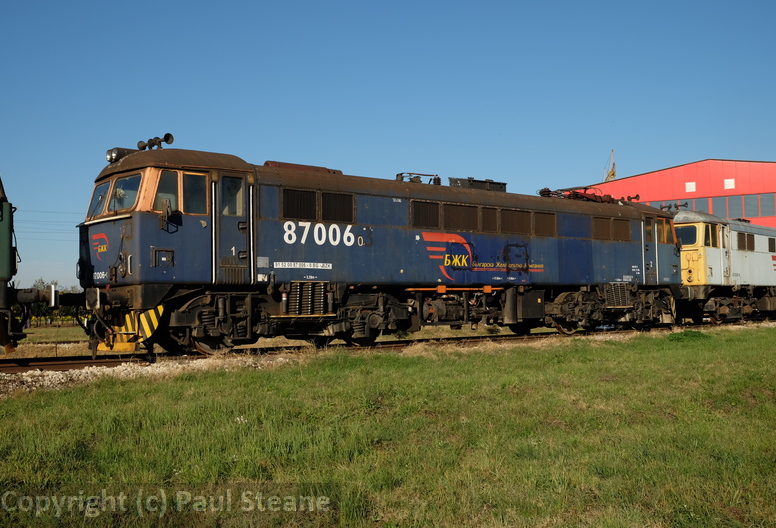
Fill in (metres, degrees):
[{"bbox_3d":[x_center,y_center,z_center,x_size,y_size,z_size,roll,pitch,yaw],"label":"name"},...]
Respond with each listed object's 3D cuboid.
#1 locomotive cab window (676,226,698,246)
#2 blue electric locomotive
[{"bbox_3d":[9.229,-0.859,24.725,0.950,0.640,0.080,-5,-18,44],"label":"locomotive cab window"},{"bbox_3d":[1.486,-0.213,18.757,17.600,3.980,2.680,1,-4,-41],"label":"blue electric locomotive"}]

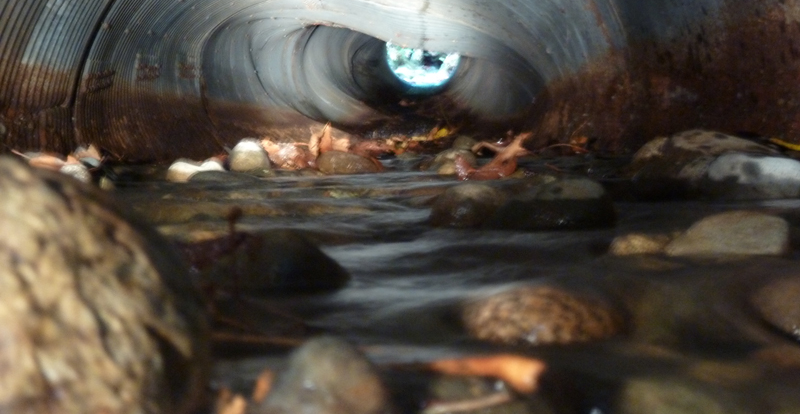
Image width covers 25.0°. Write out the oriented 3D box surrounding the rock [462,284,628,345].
[{"bbox_3d":[0.077,0.062,0.950,0.087,0.043,0.070,0,2,0],"label":"rock"}]

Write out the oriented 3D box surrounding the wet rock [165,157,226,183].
[{"bbox_3d":[-0.431,-0.076,3.800,0.122,0.057,0.090,0,2,0],"label":"wet rock"}]

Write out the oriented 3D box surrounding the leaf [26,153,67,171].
[{"bbox_3d":[-0.755,-0.095,3.850,0.085,0.038,0.060,0,2,0],"label":"leaf"}]

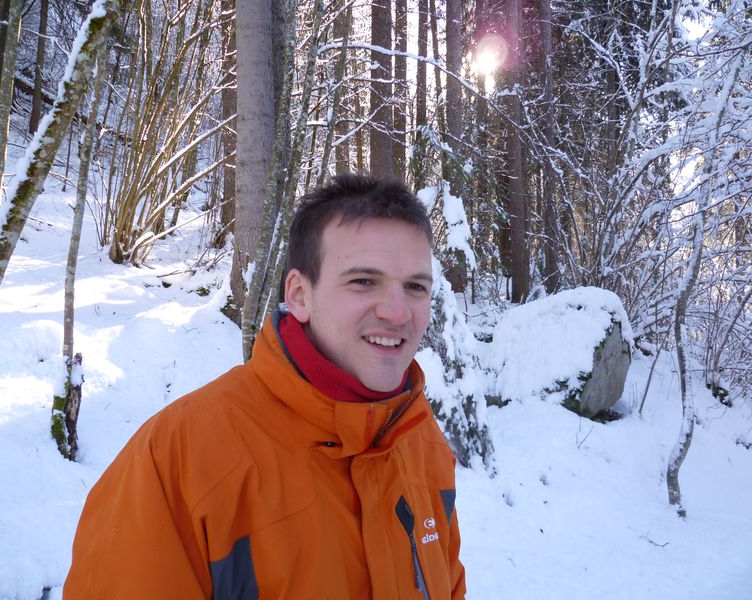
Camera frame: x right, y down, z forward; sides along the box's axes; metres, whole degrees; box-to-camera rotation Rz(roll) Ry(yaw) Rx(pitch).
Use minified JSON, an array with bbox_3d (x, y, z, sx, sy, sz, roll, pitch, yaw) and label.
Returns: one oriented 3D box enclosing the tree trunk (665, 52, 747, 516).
[{"bbox_3d":[2.600,-0.140,5.100,0.600,3.700,0.420,0,-3,0],"label":"tree trunk"}]

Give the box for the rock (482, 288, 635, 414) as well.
[{"bbox_3d":[2.140,0.605,7.600,1.600,1.500,1.300,-2,-3,27],"label":"rock"}]

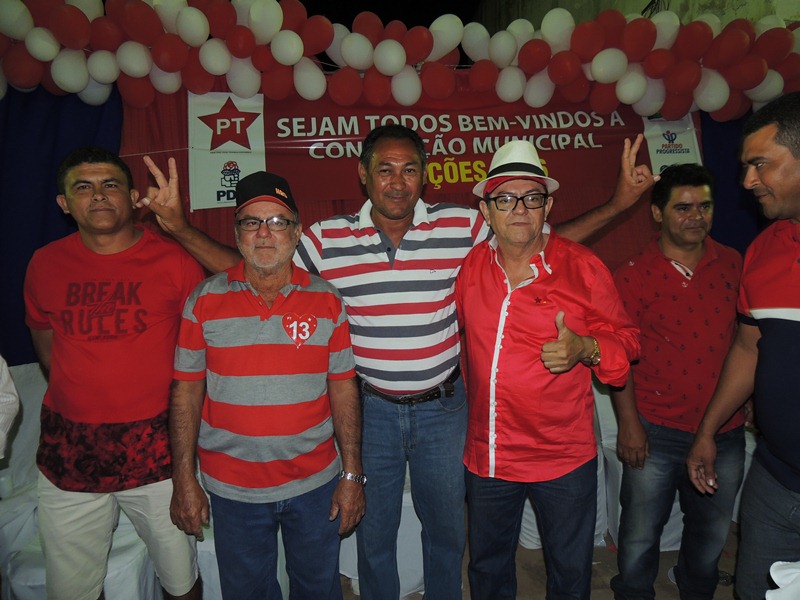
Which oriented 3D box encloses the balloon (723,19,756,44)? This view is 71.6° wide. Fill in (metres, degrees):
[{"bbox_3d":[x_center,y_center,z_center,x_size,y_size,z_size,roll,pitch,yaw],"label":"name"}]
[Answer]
[{"bbox_3d":[1.617,-1.244,2.650,0.145,0.180,0.150,20,6,-2],"label":"balloon"}]

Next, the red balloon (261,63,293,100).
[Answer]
[{"bbox_3d":[-0.639,-1.135,2.880,0.162,0.180,0.175,-1,9,0],"label":"red balloon"}]

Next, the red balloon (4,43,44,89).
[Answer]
[{"bbox_3d":[-1.989,-1.233,2.930,0.180,0.195,0.180,-1,5,0],"label":"red balloon"}]

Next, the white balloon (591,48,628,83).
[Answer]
[{"bbox_3d":[1.076,-1.202,2.850,0.178,0.172,0.185,-1,9,0],"label":"white balloon"}]

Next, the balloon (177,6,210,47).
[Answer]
[{"bbox_3d":[-1.075,-1.417,2.880,0.172,0.195,0.172,-1,5,0],"label":"balloon"}]

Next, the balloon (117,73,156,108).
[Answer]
[{"bbox_3d":[-1.413,-1.124,2.970,0.180,0.195,0.180,-1,5,0],"label":"balloon"}]

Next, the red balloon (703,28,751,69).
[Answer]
[{"bbox_3d":[1.719,-1.324,2.920,0.220,0.175,0.175,-44,-4,14],"label":"red balloon"}]

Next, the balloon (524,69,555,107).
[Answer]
[{"bbox_3d":[0.729,-1.111,2.900,0.160,0.185,0.165,-1,9,0],"label":"balloon"}]

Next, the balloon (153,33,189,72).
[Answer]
[{"bbox_3d":[-1.117,-1.205,2.700,0.168,0.178,0.182,-1,9,0],"label":"balloon"}]

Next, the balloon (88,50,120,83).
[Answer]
[{"bbox_3d":[-1.468,-1.153,2.750,0.148,0.155,0.165,-1,9,0],"label":"balloon"}]

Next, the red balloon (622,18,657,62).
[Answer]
[{"bbox_3d":[1.116,-1.207,2.580,0.148,0.185,0.150,5,6,-1],"label":"red balloon"}]

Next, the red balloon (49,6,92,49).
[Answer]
[{"bbox_3d":[-1.559,-1.287,2.620,0.175,0.190,0.185,-1,9,0],"label":"red balloon"}]

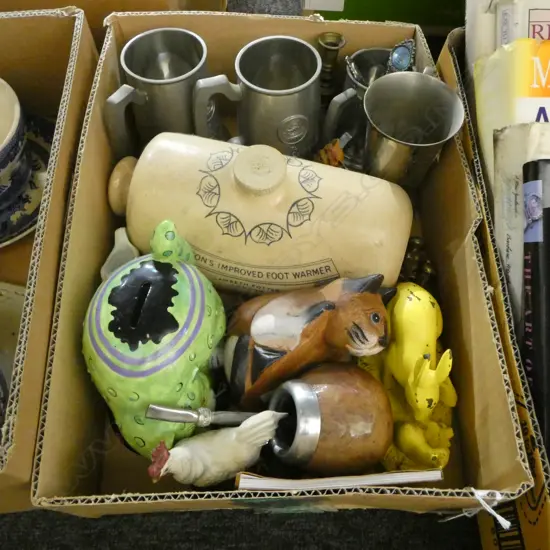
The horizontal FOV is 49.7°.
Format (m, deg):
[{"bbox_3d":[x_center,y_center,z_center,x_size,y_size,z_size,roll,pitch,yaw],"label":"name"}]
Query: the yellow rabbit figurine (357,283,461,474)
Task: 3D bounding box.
[{"bbox_3d":[0.123,0.089,0.548,0.083,0.090,0.162,-1,60,-2],"label":"yellow rabbit figurine"}]

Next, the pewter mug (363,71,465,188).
[{"bbox_3d":[0.128,-0.135,0.599,0.091,0.123,0.121,13,60,4],"label":"pewter mug"}]

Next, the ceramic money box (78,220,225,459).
[{"bbox_3d":[-0.096,0.057,0.497,0.111,0.130,0.172,-5,60,-7],"label":"ceramic money box"}]

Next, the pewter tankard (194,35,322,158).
[{"bbox_3d":[-0.011,-0.189,0.681,0.132,0.125,0.099,-13,61,-7],"label":"pewter tankard"}]

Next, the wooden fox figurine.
[{"bbox_3d":[0.033,0.059,0.551,0.162,0.068,0.088,-25,61,-5],"label":"wooden fox figurine"}]

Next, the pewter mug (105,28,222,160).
[{"bbox_3d":[-0.127,-0.191,0.673,0.130,0.125,0.100,-38,65,-19],"label":"pewter mug"}]

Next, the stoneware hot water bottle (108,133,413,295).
[{"bbox_3d":[-0.015,-0.052,0.556,0.269,0.153,0.134,12,63,-1],"label":"stoneware hot water bottle"}]

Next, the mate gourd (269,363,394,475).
[{"bbox_3d":[0.049,0.117,0.486,0.097,0.090,0.090,7,57,-22],"label":"mate gourd"}]

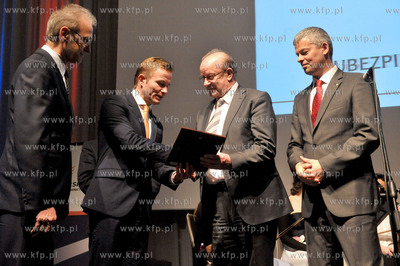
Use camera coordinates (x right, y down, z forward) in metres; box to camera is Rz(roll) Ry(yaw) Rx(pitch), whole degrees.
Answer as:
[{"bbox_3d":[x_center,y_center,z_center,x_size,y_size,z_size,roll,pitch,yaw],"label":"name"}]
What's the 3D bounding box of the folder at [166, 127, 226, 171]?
[{"bbox_3d":[-0.025,0.089,2.534,0.226,0.018,0.288,12,-43,-15],"label":"folder"}]

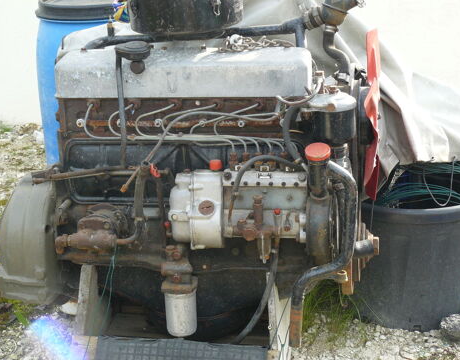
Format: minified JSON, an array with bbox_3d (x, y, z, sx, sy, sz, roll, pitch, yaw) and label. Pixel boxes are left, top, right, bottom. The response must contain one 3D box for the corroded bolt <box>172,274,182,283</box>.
[{"bbox_3d":[-0.148,0.278,2.626,0.025,0.021,0.020,0,17,0],"label":"corroded bolt"}]

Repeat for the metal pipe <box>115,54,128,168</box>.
[{"bbox_3d":[-0.296,-0.185,2.537,0.026,0.310,0.030,0,17,0],"label":"metal pipe"}]

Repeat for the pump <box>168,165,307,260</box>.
[{"bbox_3d":[0.020,0.086,2.546,0.361,0.216,0.180,0,17,0],"label":"pump"}]

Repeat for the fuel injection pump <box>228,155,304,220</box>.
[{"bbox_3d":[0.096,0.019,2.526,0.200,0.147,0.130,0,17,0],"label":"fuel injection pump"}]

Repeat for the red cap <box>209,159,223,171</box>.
[{"bbox_3d":[-0.039,-0.042,2.518,0.034,0.025,0.034,0,17,0],"label":"red cap"}]

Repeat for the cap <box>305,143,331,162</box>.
[{"bbox_3d":[0.231,-0.073,2.456,0.067,0.020,0.067,0,32,0],"label":"cap"}]

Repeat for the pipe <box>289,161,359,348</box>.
[{"bbox_3d":[0.253,0.207,2.583,0.176,0.515,0.100,0,17,0],"label":"pipe"}]

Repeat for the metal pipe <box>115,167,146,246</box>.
[{"bbox_3d":[-0.270,0.076,2.554,0.070,0.206,0.060,0,17,0],"label":"metal pipe"}]

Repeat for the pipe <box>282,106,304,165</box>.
[{"bbox_3d":[0.171,-0.121,2.514,0.052,0.144,0.070,0,17,0],"label":"pipe"}]

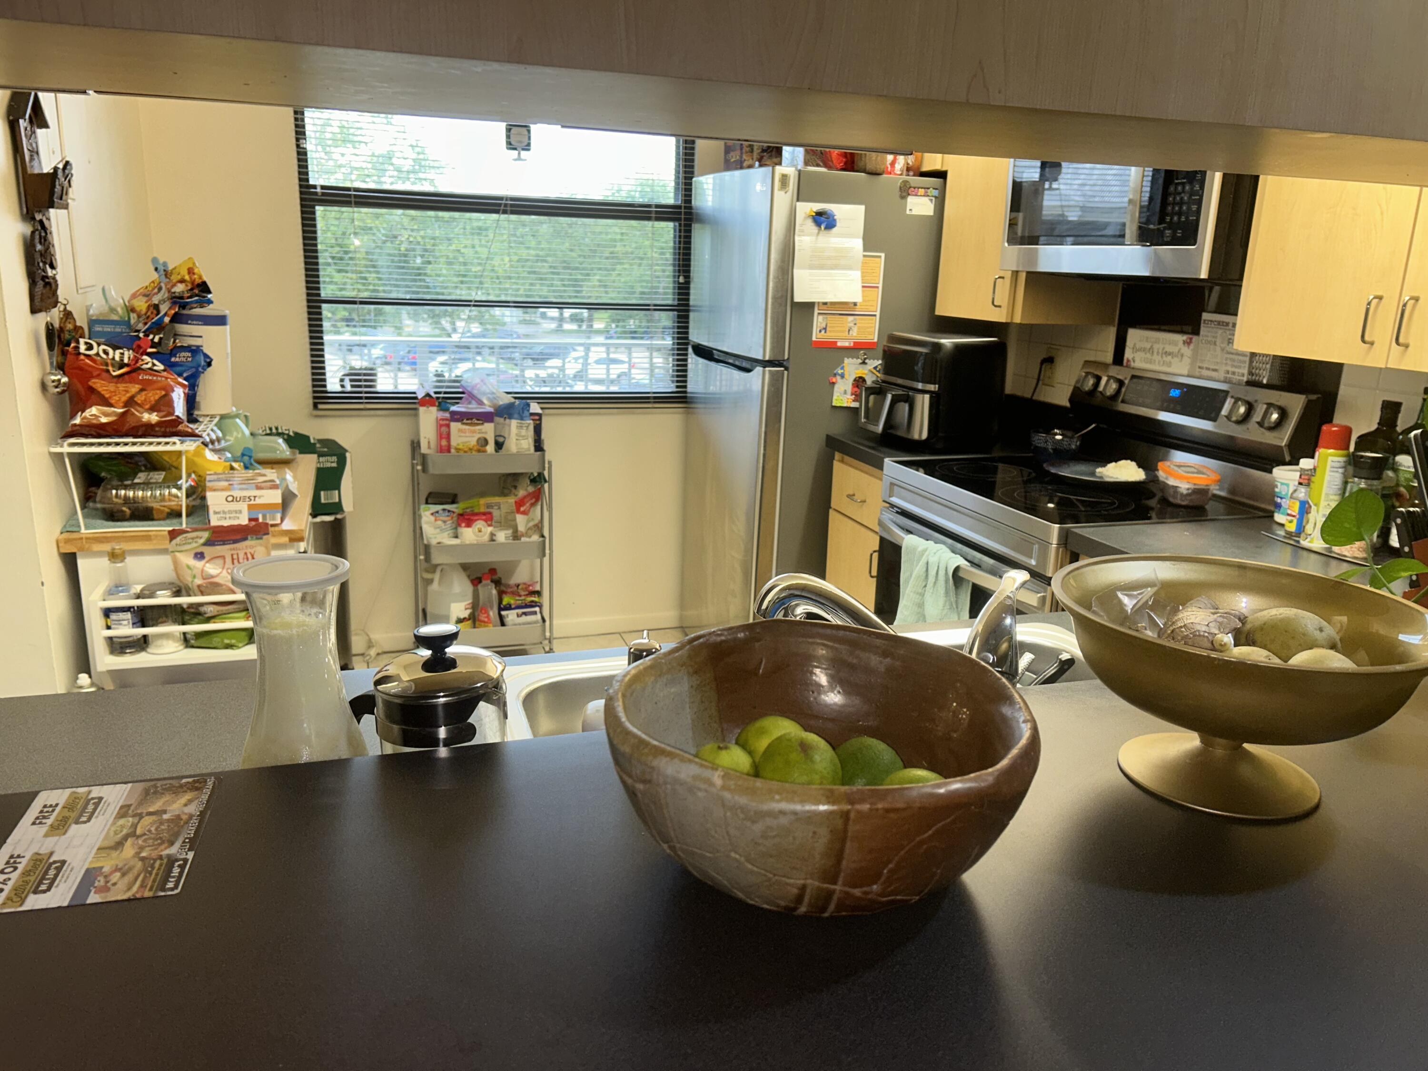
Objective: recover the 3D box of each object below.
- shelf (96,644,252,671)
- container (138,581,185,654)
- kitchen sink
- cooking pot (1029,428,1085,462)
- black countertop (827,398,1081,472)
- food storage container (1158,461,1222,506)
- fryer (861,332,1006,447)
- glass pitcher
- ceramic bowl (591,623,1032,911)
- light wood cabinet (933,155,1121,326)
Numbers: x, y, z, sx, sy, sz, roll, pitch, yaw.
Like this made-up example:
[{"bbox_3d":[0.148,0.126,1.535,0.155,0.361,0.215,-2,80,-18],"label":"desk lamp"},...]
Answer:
[{"bbox_3d":[-1.057,0.234,2.179,0.318,0.019,0.126,-3,15,-18],"label":"shelf"},{"bbox_3d":[-1.102,0.166,2.145,0.080,0.128,0.080,-3,15,-18],"label":"container"},{"bbox_3d":[0.187,0.312,1.288,0.840,0.190,0.560,-3,15,-18],"label":"kitchen sink"},{"bbox_3d":[0.954,-0.249,2.991,0.142,0.080,0.142,2,14,0],"label":"cooking pot"},{"bbox_3d":[0.724,-0.309,3.228,0.655,0.160,0.430,-3,15,-18],"label":"black countertop"},{"bbox_3d":[1.117,-0.120,2.522,0.122,0.068,0.172,3,14,4],"label":"food storage container"},{"bbox_3d":[0.637,-0.433,3.190,0.325,0.311,0.270,-6,17,-30],"label":"fryer"},{"bbox_3d":[-0.346,0.161,0.896,0.118,0.268,0.118,-3,15,-18],"label":"glass pitcher"},{"bbox_3d":[0.064,0.150,0.674,0.266,0.117,0.266,2,14,0],"label":"ceramic bowl"},{"bbox_3d":[0.921,-1.008,3.078,0.325,0.770,0.460,-3,15,-18],"label":"light wood cabinet"}]

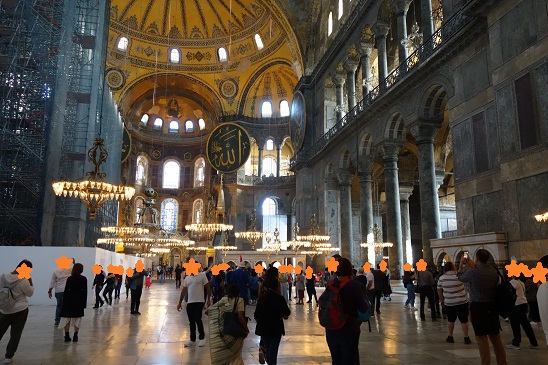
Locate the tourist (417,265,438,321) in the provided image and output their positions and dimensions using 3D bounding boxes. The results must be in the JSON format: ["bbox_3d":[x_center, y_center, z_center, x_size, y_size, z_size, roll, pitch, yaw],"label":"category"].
[{"bbox_3d":[4.748,3.397,13.270,0.580,1.740,0.420,-3,-12,18],"label":"tourist"}]

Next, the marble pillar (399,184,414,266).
[{"bbox_3d":[12.933,5.024,41.649,1.250,9.500,1.250,3,-11,-11],"label":"marble pillar"}]

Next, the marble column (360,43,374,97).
[{"bbox_3d":[7.908,-9.010,36.395,0.900,6.180,0.900,3,-12,-11],"label":"marble column"}]

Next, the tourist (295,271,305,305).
[{"bbox_3d":[1.133,4.455,18.657,0.380,1.610,0.460,8,-14,-36],"label":"tourist"}]

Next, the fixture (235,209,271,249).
[{"bbox_3d":[-1.996,4.398,40.300,3.400,3.700,3.400,3,-12,-11],"label":"fixture"}]

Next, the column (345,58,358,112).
[{"bbox_3d":[7.238,-8.382,39.576,0.900,6.180,0.900,3,-12,-11],"label":"column"}]

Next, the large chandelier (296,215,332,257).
[{"bbox_3d":[3.070,3.978,32.711,2.650,3.060,2.650,0,-11,0],"label":"large chandelier"}]

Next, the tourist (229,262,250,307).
[{"bbox_3d":[-1.422,4.320,17.999,0.620,1.770,0.420,0,-11,0],"label":"tourist"}]

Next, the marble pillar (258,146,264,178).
[{"bbox_3d":[-1.913,-2.907,65.200,0.850,5.700,0.850,3,-12,-11],"label":"marble pillar"}]

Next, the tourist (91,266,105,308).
[{"bbox_3d":[-7.240,4.275,17.544,0.500,1.680,0.500,-9,-15,39],"label":"tourist"}]

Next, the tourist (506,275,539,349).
[{"bbox_3d":[5.066,2.535,8.744,0.600,1.650,0.500,-8,-14,34],"label":"tourist"}]

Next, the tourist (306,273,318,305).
[{"bbox_3d":[1.632,4.469,18.656,0.520,1.600,0.400,-8,-14,37],"label":"tourist"}]

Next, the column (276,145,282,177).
[{"bbox_3d":[0.796,-3.079,64.000,0.650,5.300,0.650,3,-11,-11],"label":"column"}]

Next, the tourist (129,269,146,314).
[{"bbox_3d":[-4.913,3.821,15.450,0.600,1.750,0.450,4,-12,-20],"label":"tourist"}]

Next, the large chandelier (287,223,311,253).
[{"bbox_3d":[1.695,4.096,31.000,2.100,2.250,2.100,0,-11,0],"label":"large chandelier"}]

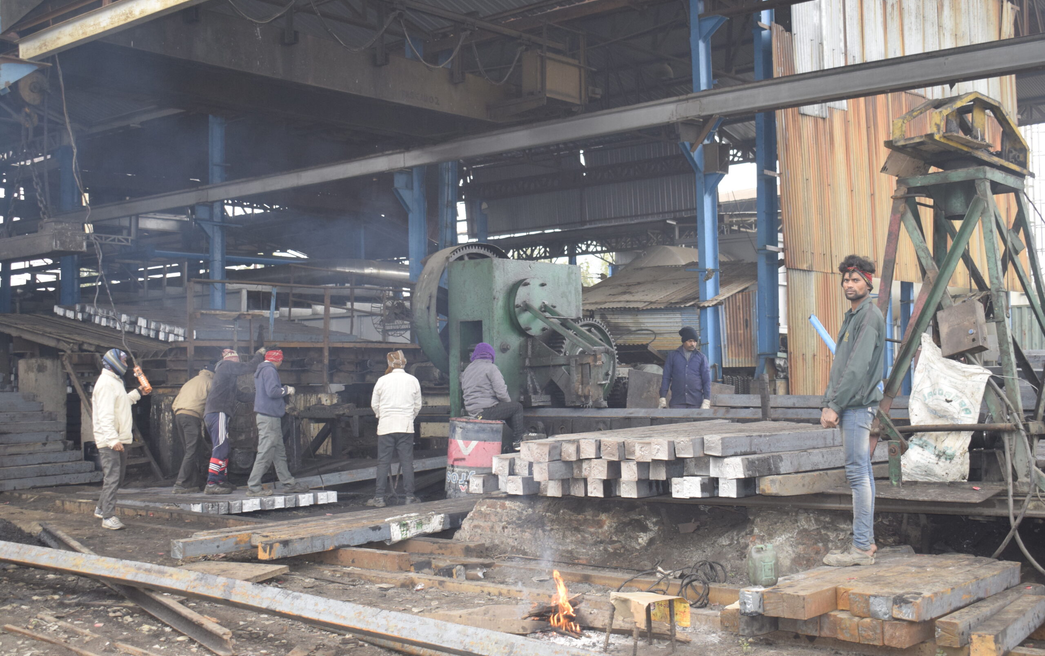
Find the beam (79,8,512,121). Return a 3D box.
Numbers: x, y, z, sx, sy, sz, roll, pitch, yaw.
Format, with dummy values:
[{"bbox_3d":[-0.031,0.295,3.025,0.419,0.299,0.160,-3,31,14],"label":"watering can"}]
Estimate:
[{"bbox_3d":[-3.064,-3.605,17.551,0.380,0.700,8.014,-3,-3,41],"label":"beam"}]

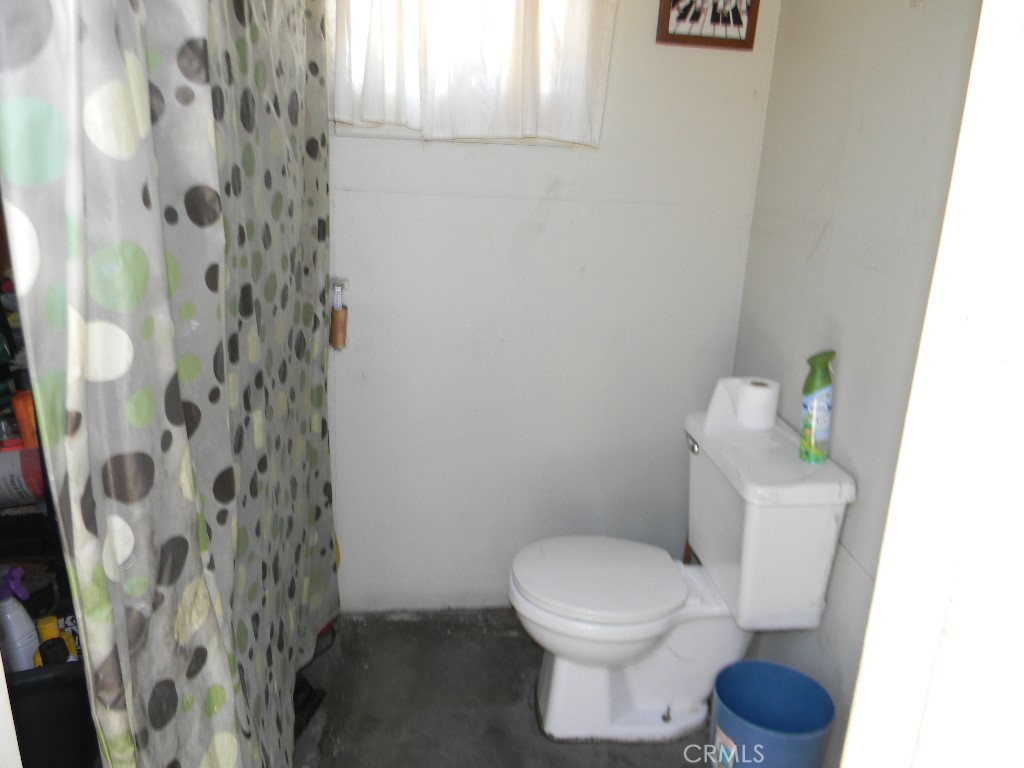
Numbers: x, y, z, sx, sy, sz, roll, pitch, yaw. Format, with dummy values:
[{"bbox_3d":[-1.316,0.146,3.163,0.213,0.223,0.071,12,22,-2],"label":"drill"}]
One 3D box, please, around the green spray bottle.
[{"bbox_3d":[0.660,0.053,1.778,0.063,0.235,0.060,11,19,27],"label":"green spray bottle"}]

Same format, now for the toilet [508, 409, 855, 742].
[{"bbox_3d":[0.337,0.478,1.978,0.690,0.718,0.445,1,17,-3],"label":"toilet"}]

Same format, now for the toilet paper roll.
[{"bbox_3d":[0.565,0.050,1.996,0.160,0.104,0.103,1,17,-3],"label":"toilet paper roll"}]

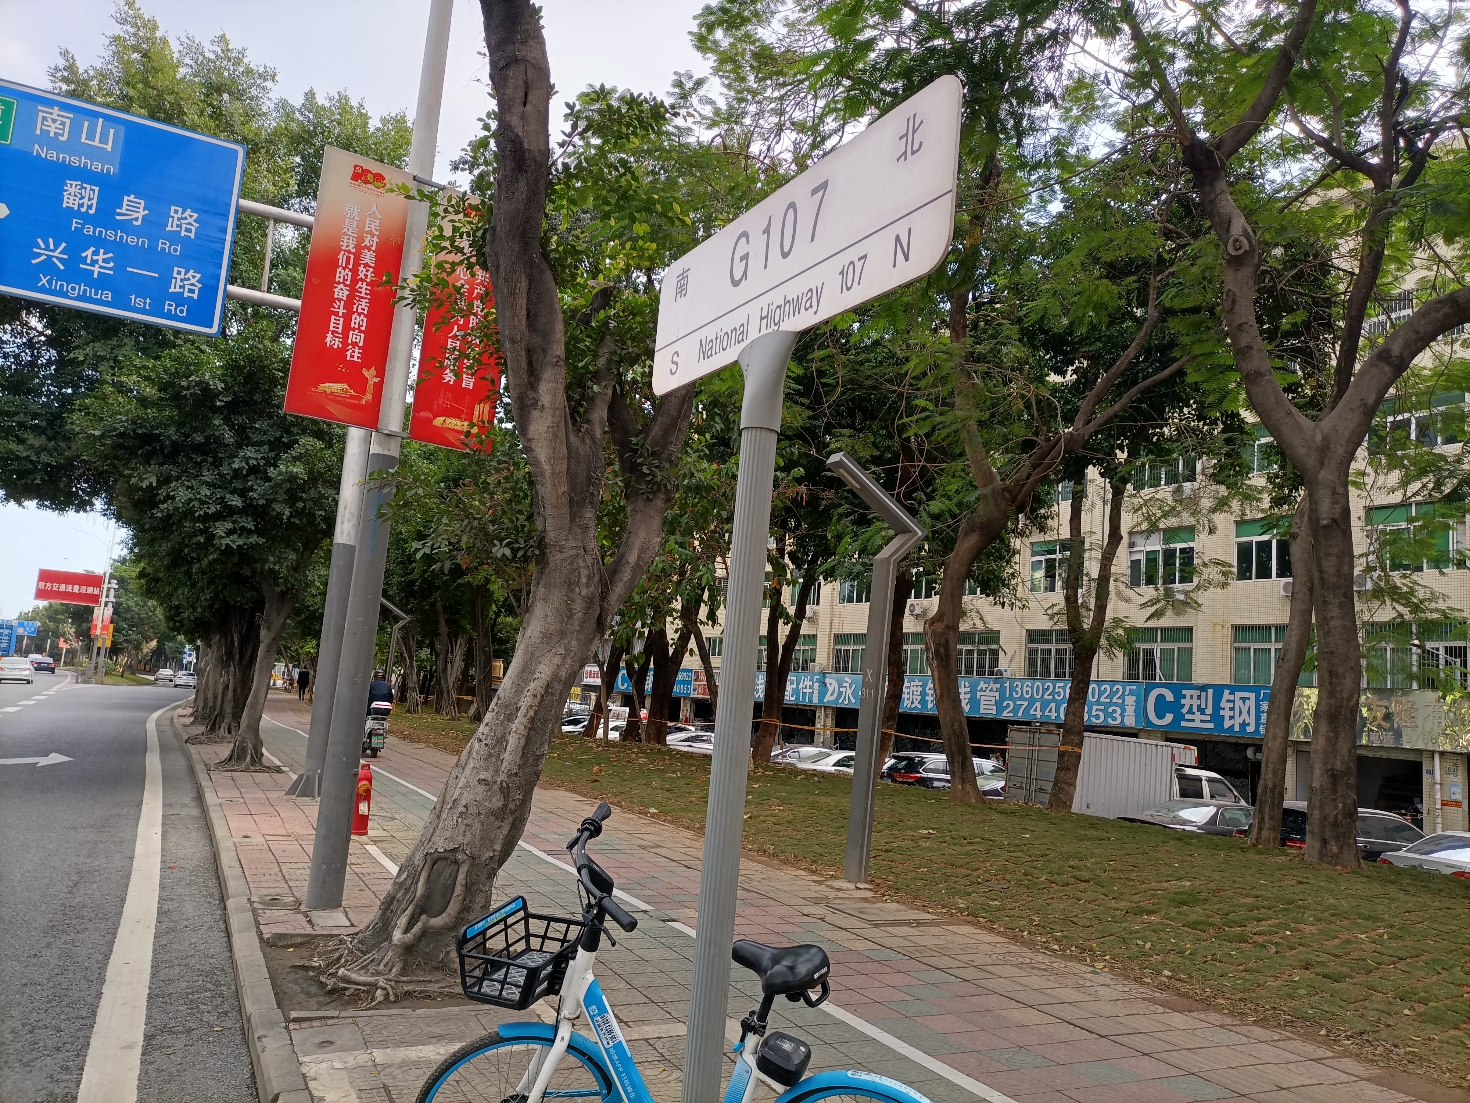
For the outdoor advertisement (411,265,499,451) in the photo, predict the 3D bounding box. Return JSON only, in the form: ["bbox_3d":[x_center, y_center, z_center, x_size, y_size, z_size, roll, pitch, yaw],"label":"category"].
[{"bbox_3d":[-1.867,-1.604,7.724,0.600,1.810,0.030,11,-10,-33],"label":"outdoor advertisement"}]

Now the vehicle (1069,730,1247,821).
[{"bbox_3d":[8.948,5.435,24.662,5.800,2.560,1.760,8,-9,-25],"label":"vehicle"}]

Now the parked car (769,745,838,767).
[{"bbox_3d":[2.306,6.823,34.213,4.750,1.460,1.820,9,-9,-29],"label":"parked car"}]

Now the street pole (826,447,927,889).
[{"bbox_3d":[1.227,1.058,10.182,1.090,3.850,0.200,10,-9,-31],"label":"street pole"}]

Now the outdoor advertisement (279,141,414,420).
[{"bbox_3d":[-2.529,-1.735,7.289,0.600,1.810,0.030,11,-10,-33],"label":"outdoor advertisement"}]

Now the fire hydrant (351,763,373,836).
[{"bbox_3d":[-3.469,2.309,10.324,0.200,0.650,0.270,8,-9,-21],"label":"fire hydrant"}]

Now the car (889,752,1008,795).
[{"bbox_3d":[6.414,6.425,29.968,4.700,1.680,1.880,9,-9,-27],"label":"car"}]

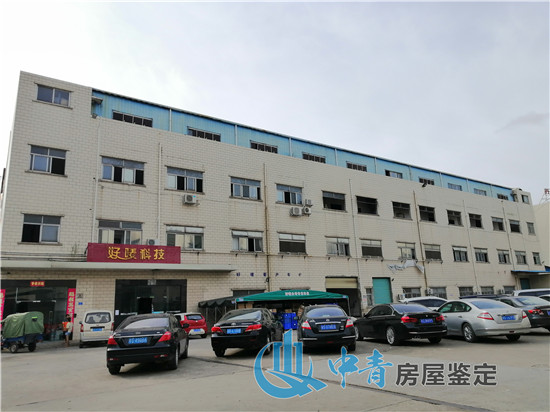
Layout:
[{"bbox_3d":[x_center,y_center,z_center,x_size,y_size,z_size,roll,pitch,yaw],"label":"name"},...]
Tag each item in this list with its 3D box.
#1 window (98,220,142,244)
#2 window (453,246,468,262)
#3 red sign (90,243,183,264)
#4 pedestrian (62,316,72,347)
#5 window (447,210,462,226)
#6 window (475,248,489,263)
[{"bbox_3d":[-10.304,1.860,27.509,2.782,1.640,0.200,7,-17,-34],"label":"window"},{"bbox_3d":[21.129,5.573,47.030,2.776,1.577,0.180,7,-16,-34],"label":"window"},{"bbox_3d":[-8.257,2.891,24.784,5.491,1.077,0.120,7,-16,-33],"label":"red sign"},{"bbox_3d":[-10.281,6.185,20.478,0.360,1.580,0.480,-10,-16,30],"label":"pedestrian"},{"bbox_3d":[21.770,1.475,50.066,2.782,1.633,0.200,7,-17,-34],"label":"window"},{"bbox_3d":[24.785,5.985,49.548,2.779,1.577,0.180,7,-16,-34],"label":"window"}]

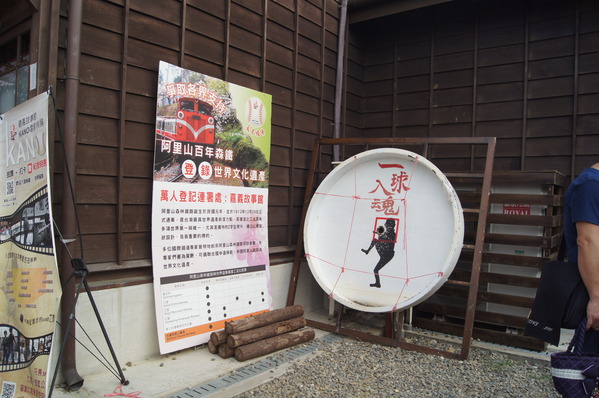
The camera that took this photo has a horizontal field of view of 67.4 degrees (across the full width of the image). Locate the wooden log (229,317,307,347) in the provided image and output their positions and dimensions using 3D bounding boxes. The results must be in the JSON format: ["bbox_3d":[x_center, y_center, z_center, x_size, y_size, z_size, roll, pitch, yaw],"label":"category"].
[{"bbox_3d":[-0.226,1.016,3.436,0.091,0.091,0.745,3,1,43],"label":"wooden log"}]

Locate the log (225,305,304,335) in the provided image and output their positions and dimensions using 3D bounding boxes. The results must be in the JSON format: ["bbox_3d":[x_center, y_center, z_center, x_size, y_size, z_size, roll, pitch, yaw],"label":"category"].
[{"bbox_3d":[-0.245,0.933,3.496,0.095,0.095,0.760,3,1,42],"label":"log"}]

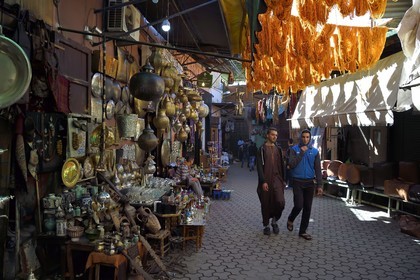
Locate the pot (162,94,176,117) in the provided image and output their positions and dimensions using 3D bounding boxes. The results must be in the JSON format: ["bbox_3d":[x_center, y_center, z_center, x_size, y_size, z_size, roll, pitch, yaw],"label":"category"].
[{"bbox_3d":[-0.686,-0.583,5.600,0.200,0.360,0.200,0,0,10],"label":"pot"}]

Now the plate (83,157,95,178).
[{"bbox_3d":[-1.667,0.383,4.500,0.030,0.290,0.290,-6,-1,10],"label":"plate"}]

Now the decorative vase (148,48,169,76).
[{"bbox_3d":[-0.764,-1.161,4.800,0.230,0.420,0.230,0,0,10],"label":"decorative vase"}]

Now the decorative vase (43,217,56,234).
[{"bbox_3d":[-1.671,0.890,3.400,0.140,0.185,0.140,0,-1,-24],"label":"decorative vase"}]

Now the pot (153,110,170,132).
[{"bbox_3d":[-0.728,-0.293,4.900,0.260,0.360,0.260,0,-1,-6],"label":"pot"}]

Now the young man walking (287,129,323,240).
[{"bbox_3d":[1.534,0.709,5.300,0.570,1.750,0.520,0,0,7],"label":"young man walking"}]

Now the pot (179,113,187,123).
[{"bbox_3d":[-0.497,-0.406,5.900,0.140,0.180,0.135,0,-1,-6],"label":"pot"}]

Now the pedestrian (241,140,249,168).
[{"bbox_3d":[2.098,0.875,19.300,0.500,1.670,0.400,0,0,6],"label":"pedestrian"}]

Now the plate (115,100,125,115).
[{"bbox_3d":[-1.590,-0.567,5.750,0.030,0.240,0.240,0,0,16],"label":"plate"}]

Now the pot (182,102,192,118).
[{"bbox_3d":[-0.464,-0.614,6.800,0.170,0.330,0.170,0,0,10],"label":"pot"}]

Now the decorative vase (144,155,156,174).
[{"bbox_3d":[-0.865,0.356,4.750,0.170,0.285,0.175,0,-1,0],"label":"decorative vase"}]

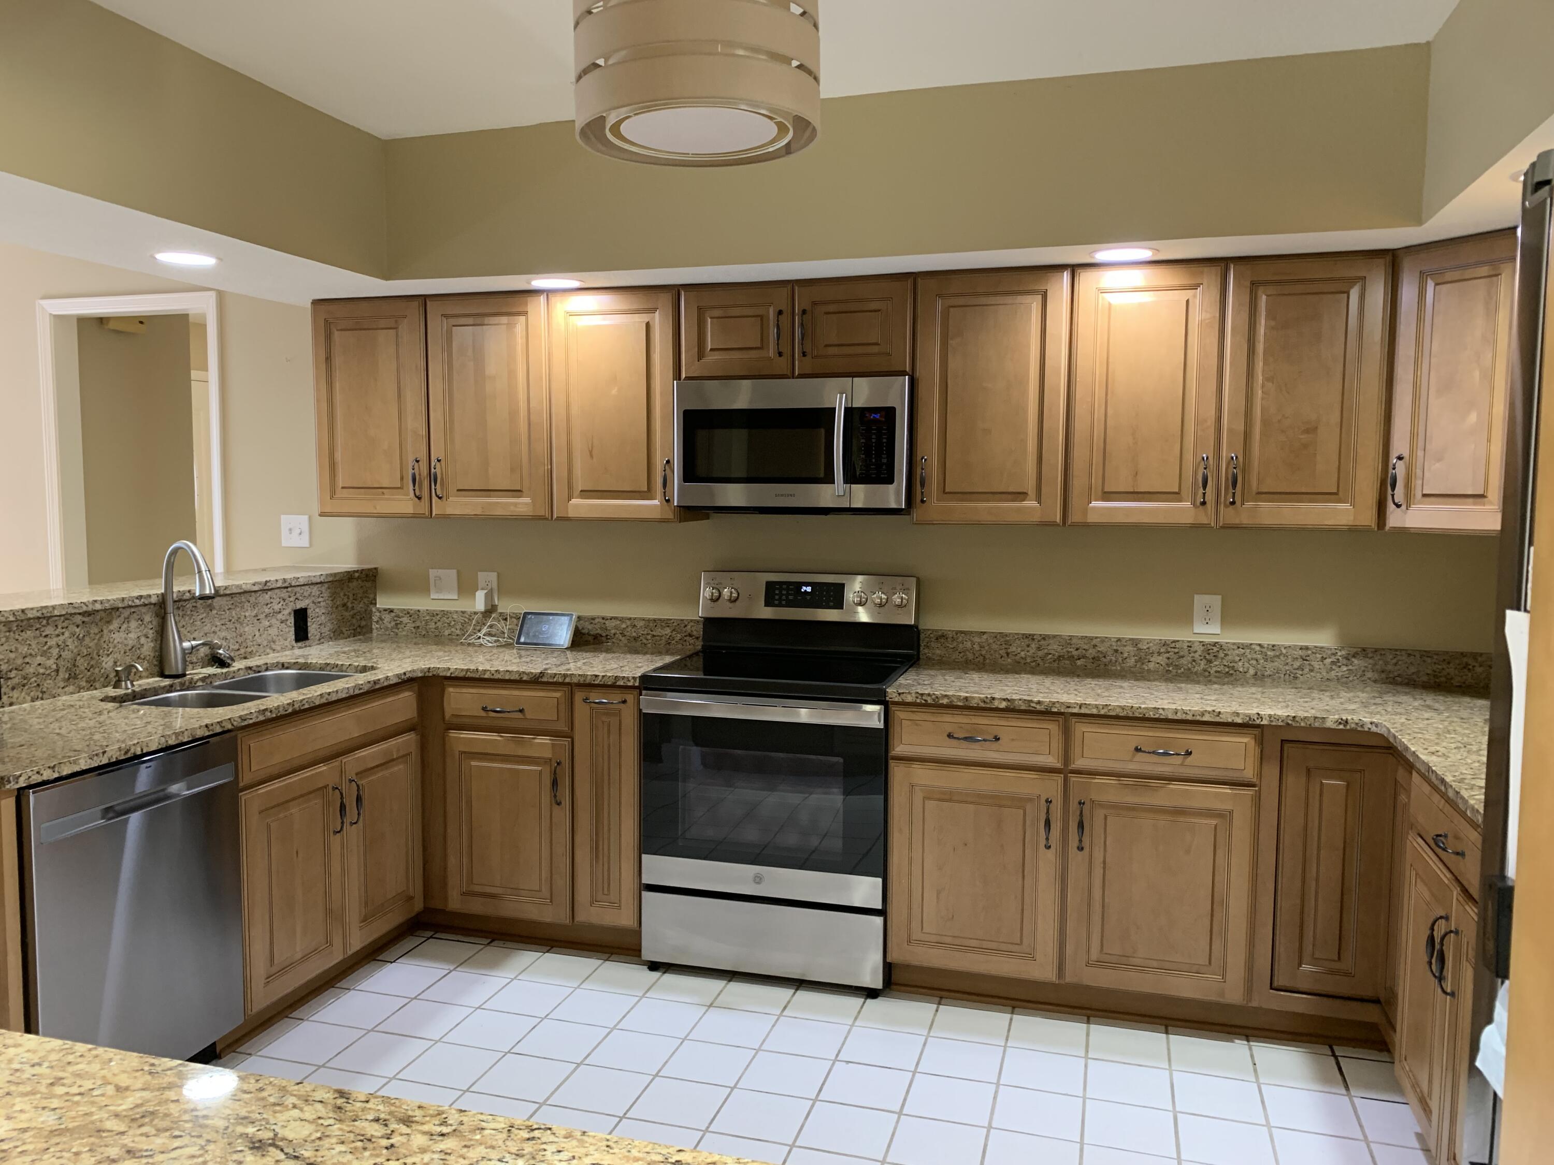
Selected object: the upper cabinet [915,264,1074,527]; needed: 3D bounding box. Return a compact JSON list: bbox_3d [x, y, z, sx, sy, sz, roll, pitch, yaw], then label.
[{"bbox_3d":[0.682,-0.560,3.652,0.456,0.759,0.329,2,5,16],"label":"upper cabinet"}]

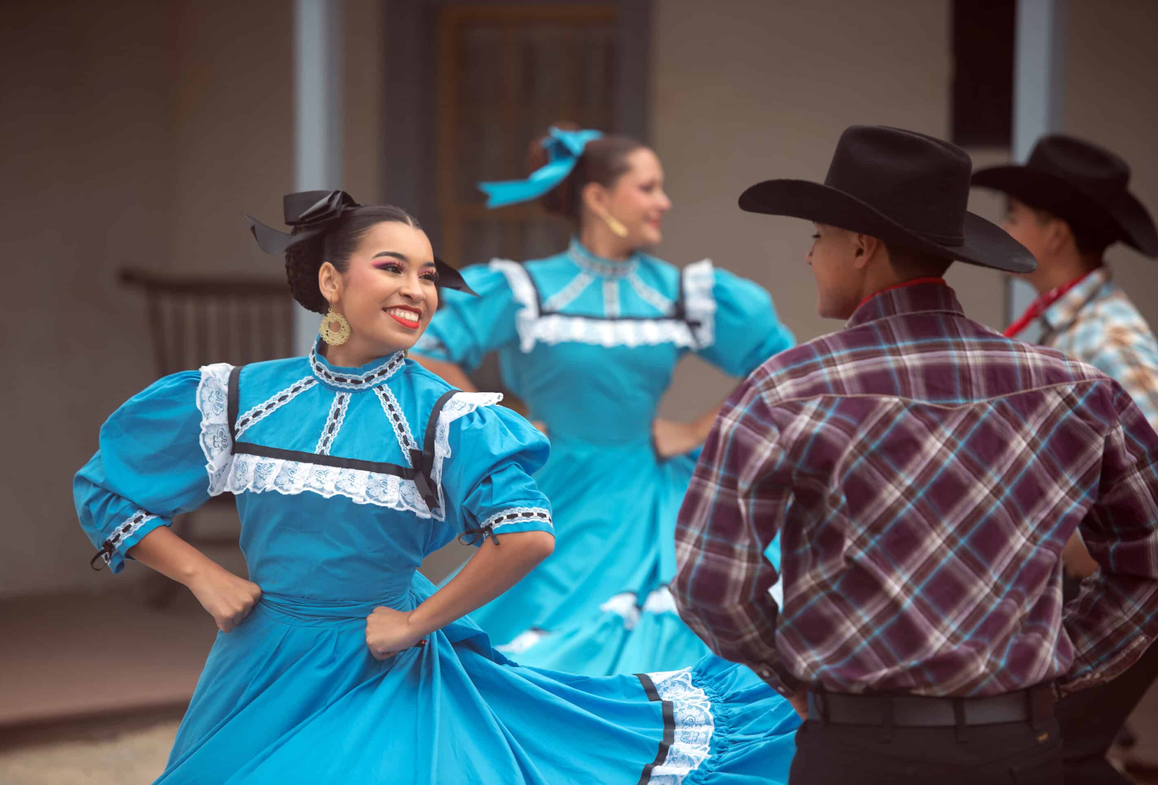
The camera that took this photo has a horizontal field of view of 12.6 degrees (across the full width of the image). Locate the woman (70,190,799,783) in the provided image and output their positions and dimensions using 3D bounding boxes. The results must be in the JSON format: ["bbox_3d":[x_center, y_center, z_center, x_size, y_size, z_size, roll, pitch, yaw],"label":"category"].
[{"bbox_3d":[-0.239,0.490,8.000,1.200,1.620,0.850,1,4,13],"label":"woman"}]

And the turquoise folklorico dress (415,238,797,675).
[{"bbox_3d":[0.067,0.300,10.800,1.050,1.220,0.850,0,4,-3],"label":"turquoise folklorico dress"}]

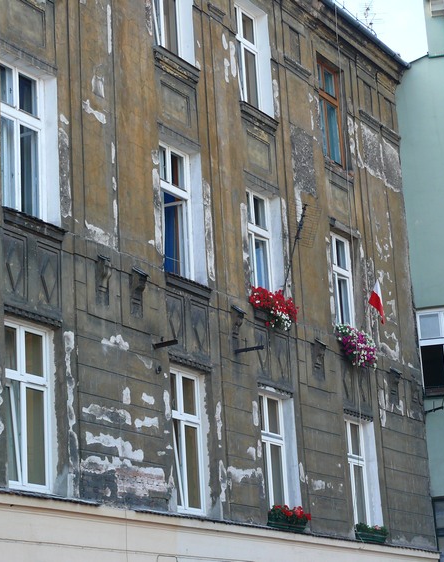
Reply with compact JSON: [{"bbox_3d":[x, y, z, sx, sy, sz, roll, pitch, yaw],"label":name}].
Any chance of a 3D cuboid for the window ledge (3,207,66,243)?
[{"bbox_3d":[-2.482,-0.708,18.625,0.230,0.230,1.208,-14,-20,31],"label":"window ledge"}]

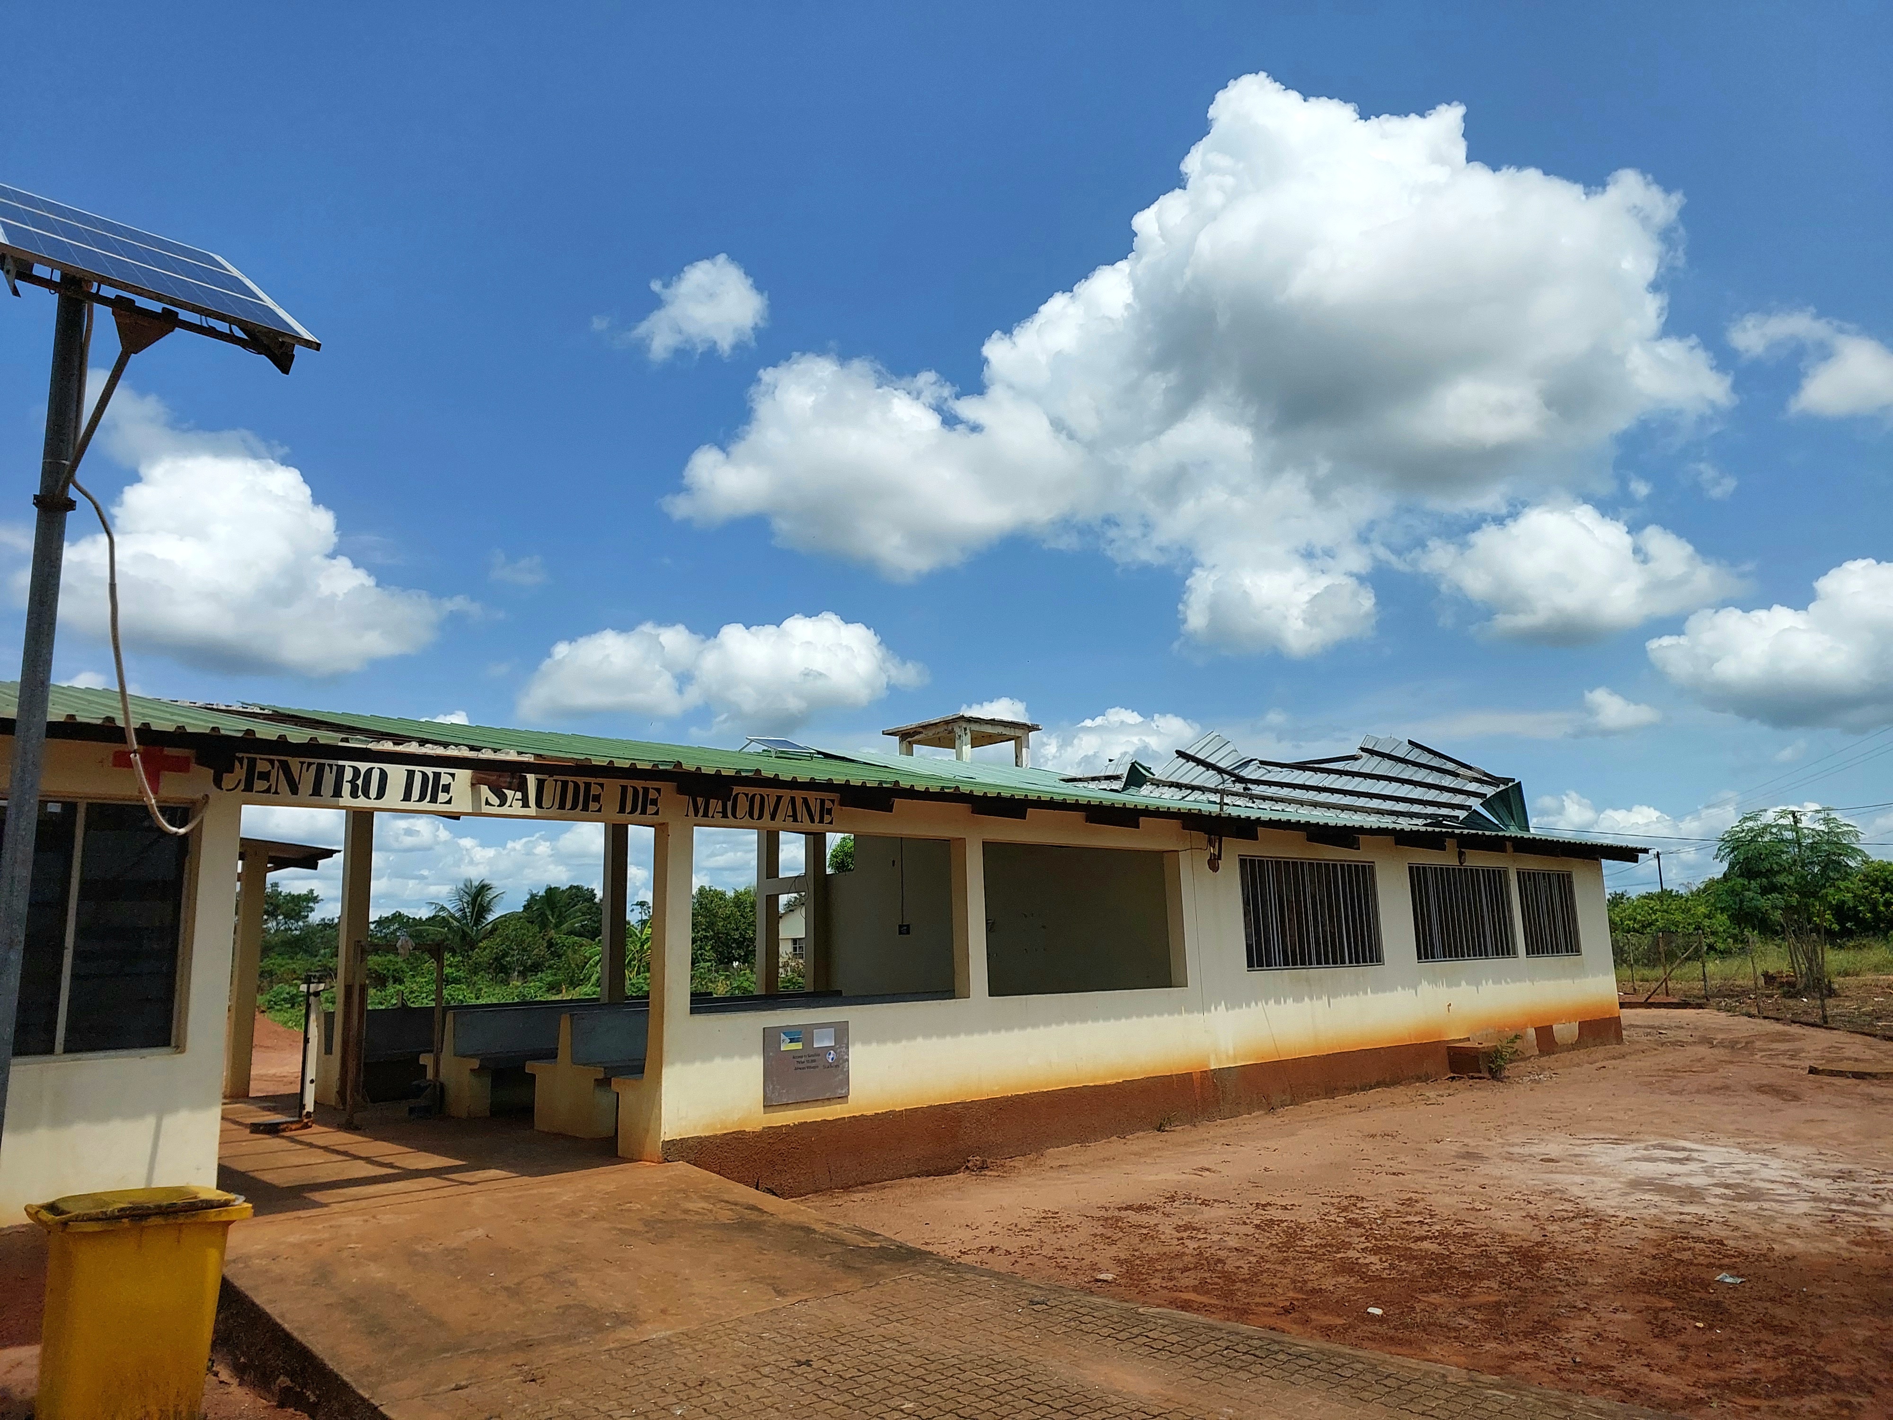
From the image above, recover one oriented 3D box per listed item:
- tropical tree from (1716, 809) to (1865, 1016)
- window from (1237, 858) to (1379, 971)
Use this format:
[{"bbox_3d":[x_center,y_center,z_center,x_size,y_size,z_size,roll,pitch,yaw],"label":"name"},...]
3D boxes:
[{"bbox_3d":[17.440,4.005,26.000,3.000,3.900,3.000,8,-14,-41],"label":"tropical tree"},{"bbox_3d":[3.746,2.082,12.864,2.468,1.099,0.100,8,-14,-41],"label":"window"}]

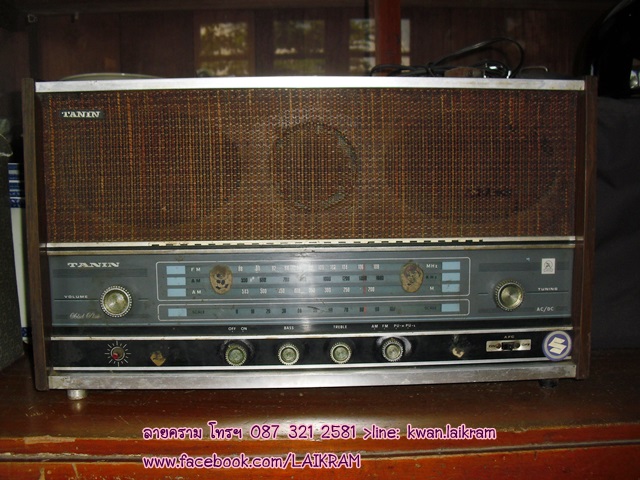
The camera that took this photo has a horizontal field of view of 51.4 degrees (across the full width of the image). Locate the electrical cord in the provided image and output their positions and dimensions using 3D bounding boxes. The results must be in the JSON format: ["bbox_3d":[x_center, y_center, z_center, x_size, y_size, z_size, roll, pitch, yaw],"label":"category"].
[{"bbox_3d":[0.155,-0.211,0.815,0.187,0.062,0.080,-1,5,-3],"label":"electrical cord"}]

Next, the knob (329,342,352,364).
[{"bbox_3d":[0.023,0.126,0.738,0.023,0.023,0.014,-1,5,-3],"label":"knob"}]

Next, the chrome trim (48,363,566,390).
[{"bbox_3d":[-0.004,0.152,0.737,0.578,0.017,0.016,-1,5,-3],"label":"chrome trim"}]

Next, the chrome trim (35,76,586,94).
[{"bbox_3d":[-0.004,-0.165,0.707,0.578,0.013,0.012,-1,5,-3],"label":"chrome trim"}]

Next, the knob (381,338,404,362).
[{"bbox_3d":[0.080,0.123,0.740,0.023,0.023,0.014,-1,5,-3],"label":"knob"}]

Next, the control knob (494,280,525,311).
[{"bbox_3d":[0.212,0.062,0.745,0.031,0.031,0.016,-1,5,-3],"label":"control knob"}]

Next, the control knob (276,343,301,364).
[{"bbox_3d":[-0.034,0.126,0.735,0.023,0.023,0.014,-1,5,-3],"label":"control knob"}]

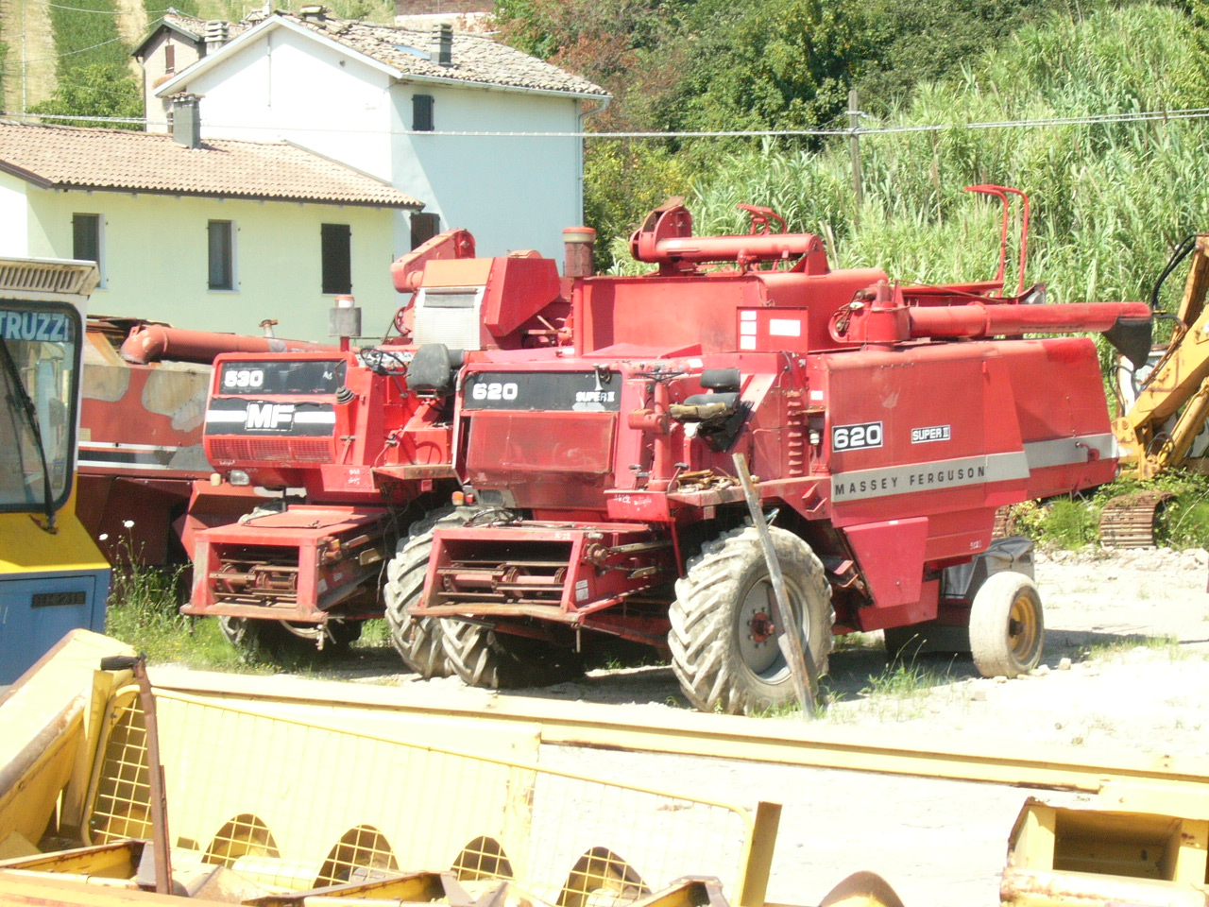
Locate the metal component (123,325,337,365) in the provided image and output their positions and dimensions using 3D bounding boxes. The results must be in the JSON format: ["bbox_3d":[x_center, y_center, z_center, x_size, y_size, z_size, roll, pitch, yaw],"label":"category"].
[{"bbox_3d":[-3.380,-0.954,34.532,3.010,0.400,0.350,5,0,-25],"label":"metal component"}]

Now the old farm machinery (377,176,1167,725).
[{"bbox_3d":[1.505,-0.155,29.789,3.237,4.251,7.264,2,5,42],"label":"old farm machinery"}]

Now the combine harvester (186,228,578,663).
[{"bbox_3d":[-0.909,-0.128,32.738,2.800,3.950,6.800,2,5,42],"label":"combine harvester"}]

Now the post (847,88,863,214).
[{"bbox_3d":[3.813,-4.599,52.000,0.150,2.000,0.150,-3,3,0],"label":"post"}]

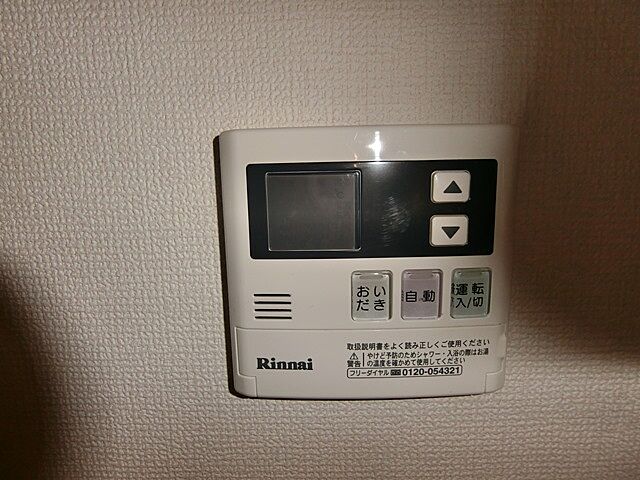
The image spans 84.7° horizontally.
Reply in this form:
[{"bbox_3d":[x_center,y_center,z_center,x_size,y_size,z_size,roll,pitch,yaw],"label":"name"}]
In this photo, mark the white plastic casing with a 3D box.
[{"bbox_3d":[0.021,0.012,0.158,0.126,0.120,0.020,-1,7,0],"label":"white plastic casing"}]

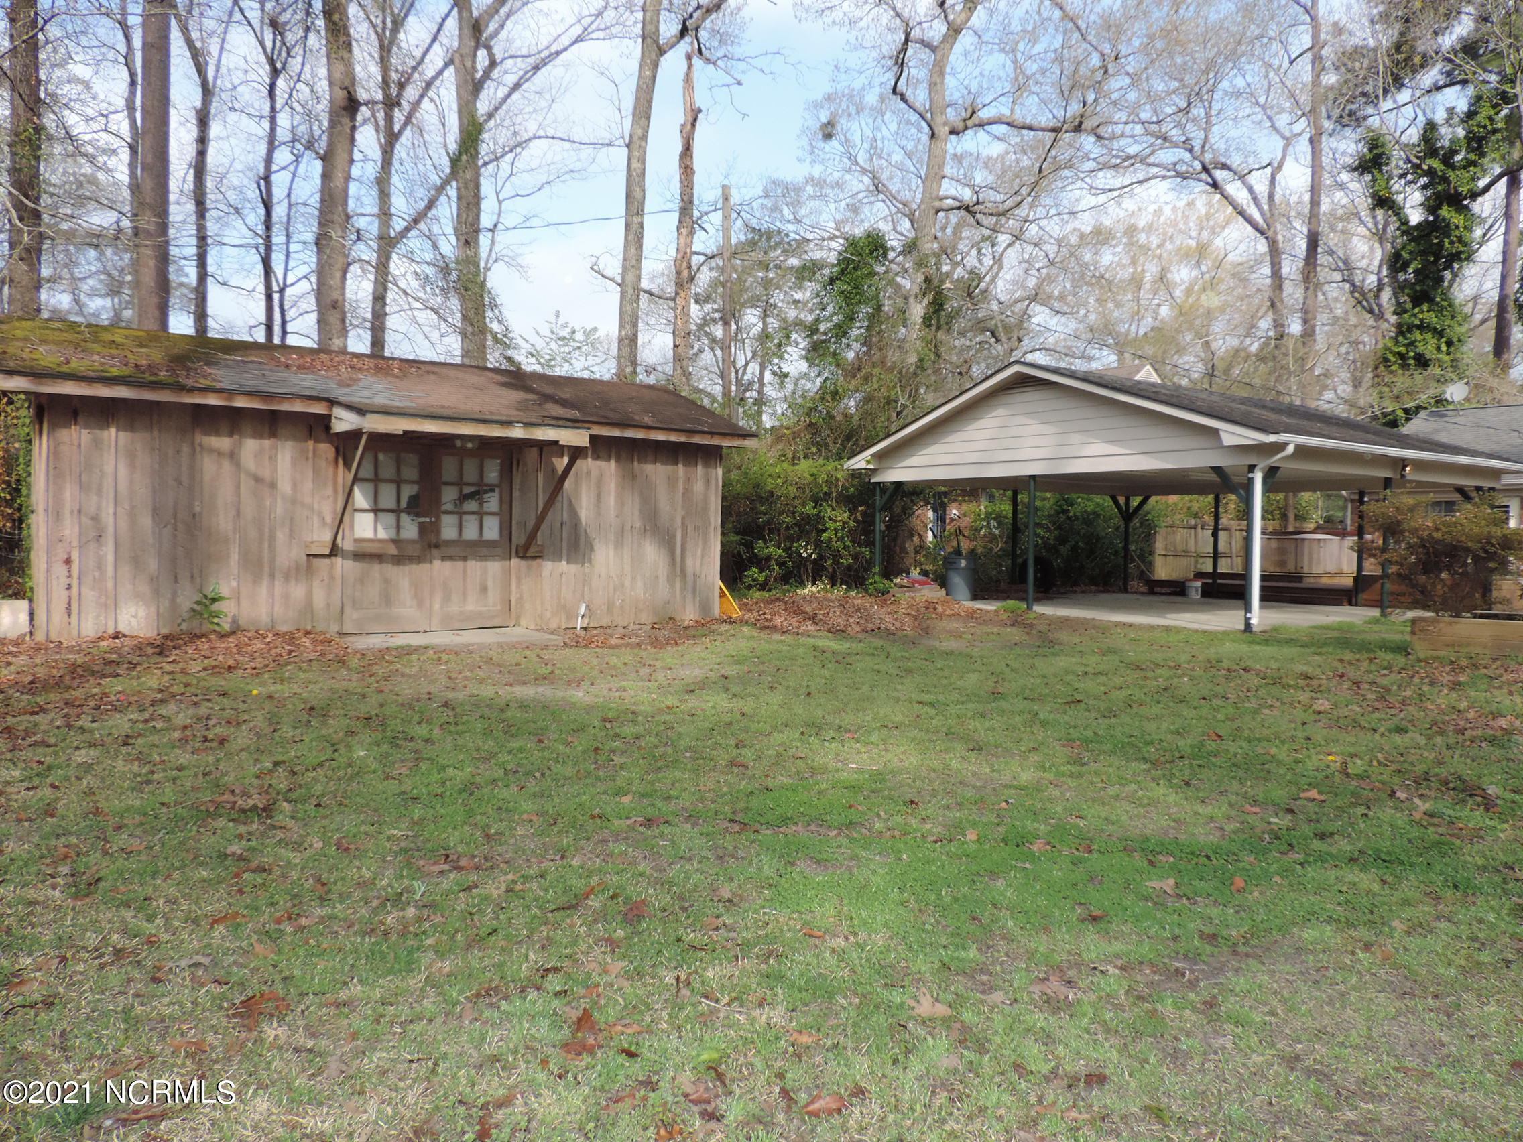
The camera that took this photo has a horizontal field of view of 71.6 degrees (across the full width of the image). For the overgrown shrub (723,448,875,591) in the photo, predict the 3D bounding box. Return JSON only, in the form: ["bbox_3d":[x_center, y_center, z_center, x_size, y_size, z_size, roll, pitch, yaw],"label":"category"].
[{"bbox_3d":[0.674,-0.982,21.000,3.400,2.900,2.500,1,1,2],"label":"overgrown shrub"}]

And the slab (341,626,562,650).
[{"bbox_3d":[-3.267,0.703,11.025,1.980,0.110,1.250,0,1,-35],"label":"slab"}]

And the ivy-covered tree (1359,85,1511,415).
[{"bbox_3d":[21.607,-7.300,34.000,5.000,16.000,4.600,1,1,32],"label":"ivy-covered tree"}]

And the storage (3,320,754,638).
[{"bbox_3d":[-4.596,-1.055,13.092,8.000,3.380,5.650,0,1,-35],"label":"storage"}]

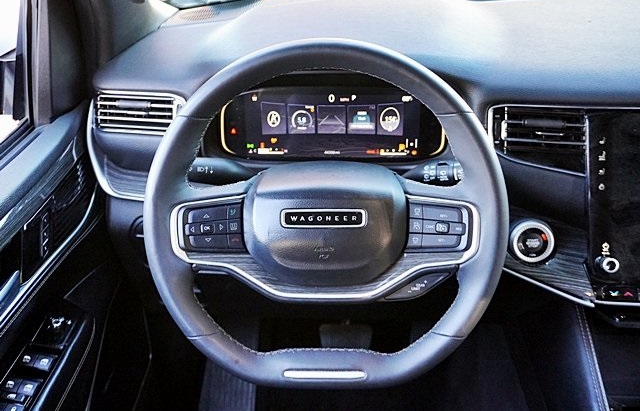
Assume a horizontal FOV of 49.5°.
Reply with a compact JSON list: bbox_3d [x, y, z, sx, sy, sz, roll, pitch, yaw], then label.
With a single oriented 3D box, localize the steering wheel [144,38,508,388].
[{"bbox_3d":[0.007,0.009,0.765,0.388,0.375,0.100,1,0,2],"label":"steering wheel"}]

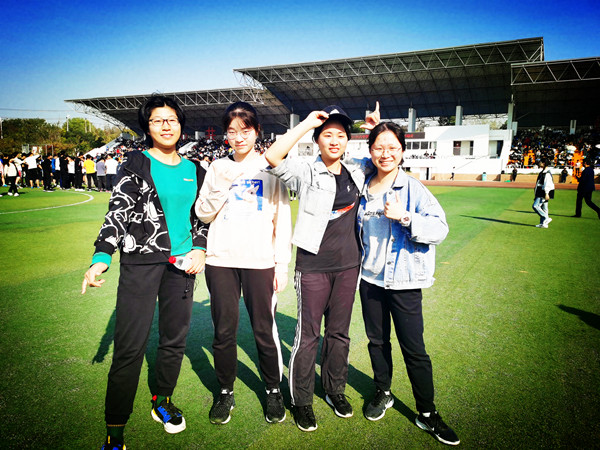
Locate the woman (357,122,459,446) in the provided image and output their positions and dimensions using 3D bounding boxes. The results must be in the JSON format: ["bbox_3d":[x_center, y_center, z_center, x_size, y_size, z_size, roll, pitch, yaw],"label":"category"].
[{"bbox_3d":[0.532,0.283,2.341,0.490,1.540,0.400,3,7,18],"label":"woman"}]

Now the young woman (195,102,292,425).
[{"bbox_3d":[-0.288,0.207,2.464,0.470,1.640,0.330,0,7,-5],"label":"young woman"}]

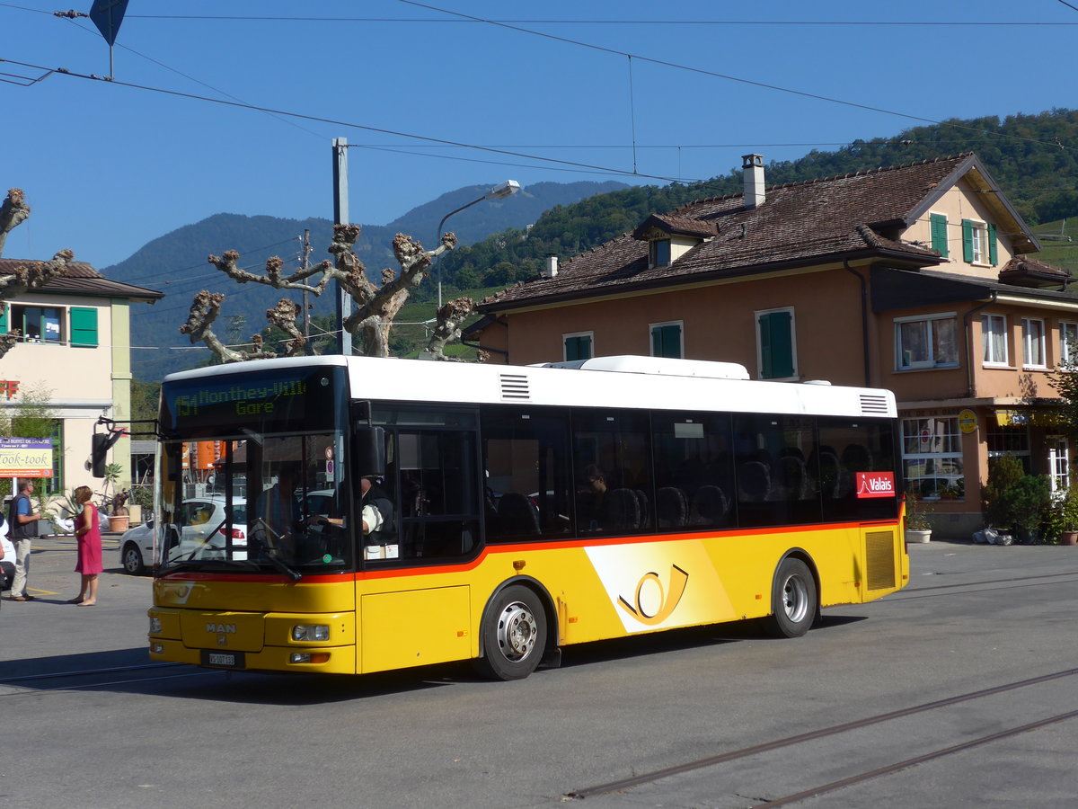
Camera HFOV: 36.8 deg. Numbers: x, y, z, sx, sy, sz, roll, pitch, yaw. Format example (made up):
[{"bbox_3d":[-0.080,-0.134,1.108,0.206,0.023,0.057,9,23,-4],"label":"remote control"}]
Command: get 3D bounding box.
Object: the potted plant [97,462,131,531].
[{"bbox_3d":[-12.189,2.644,46.500,0.950,1.950,0.950,-2,-3,0],"label":"potted plant"}]

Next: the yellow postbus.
[{"bbox_3d":[0.581,1.107,17.014,2.410,2.920,9.380,-5,-5,40],"label":"yellow postbus"}]

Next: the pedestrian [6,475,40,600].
[{"bbox_3d":[-7.400,1.939,23.300,0.470,1.750,0.500,-2,-3,-3],"label":"pedestrian"}]

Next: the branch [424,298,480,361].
[{"bbox_3d":[-1.552,-1.343,29.000,0.950,1.150,0.900,-2,-3,0],"label":"branch"}]

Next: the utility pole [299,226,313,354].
[{"bbox_3d":[-7.166,-0.642,50.721,0.420,9.800,0.300,-2,-3,0],"label":"utility pole"}]

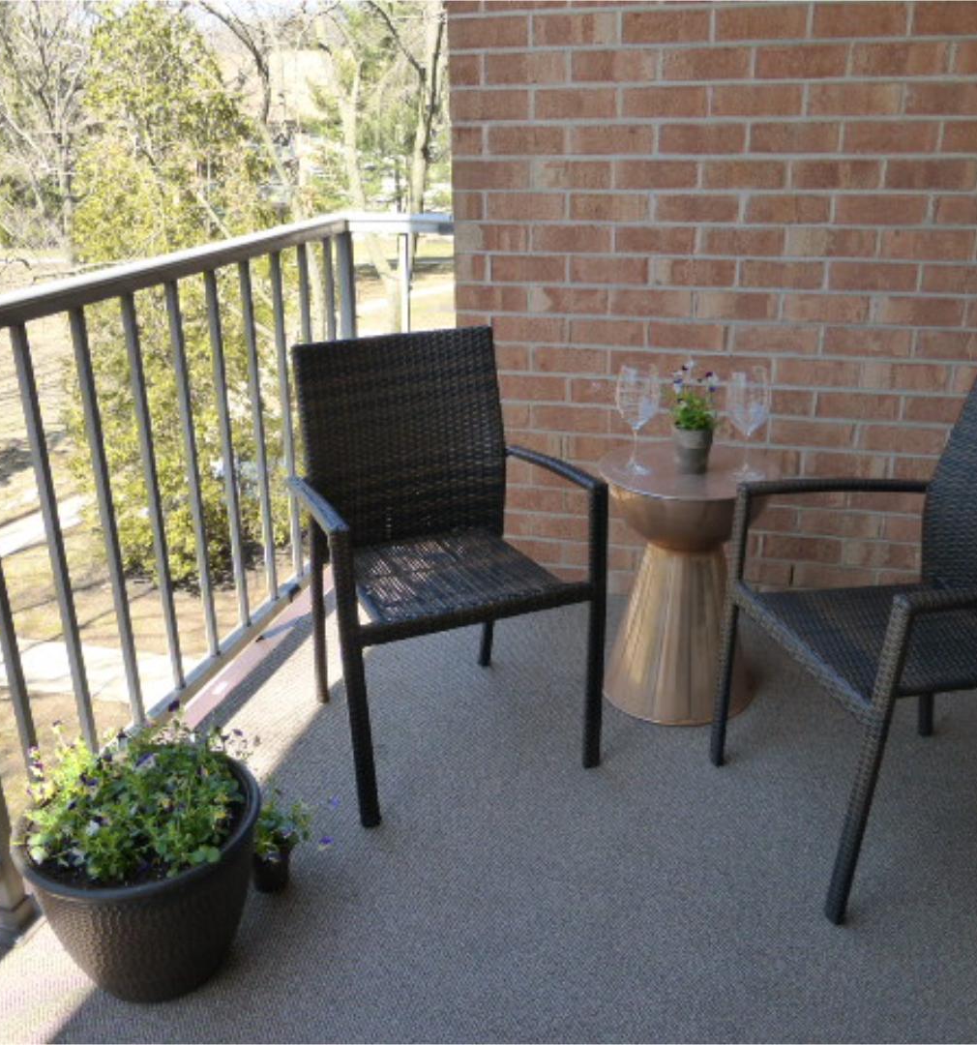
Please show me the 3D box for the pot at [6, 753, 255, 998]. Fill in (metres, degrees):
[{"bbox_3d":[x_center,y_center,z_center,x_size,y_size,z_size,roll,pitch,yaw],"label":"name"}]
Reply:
[{"bbox_3d":[-0.548,0.588,1.629,0.370,0.271,0.370,-9,23,-21],"label":"pot"}]

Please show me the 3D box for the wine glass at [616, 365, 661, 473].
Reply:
[{"bbox_3d":[0.336,-0.227,2.231,0.097,0.232,0.097,3,22,8],"label":"wine glass"}]

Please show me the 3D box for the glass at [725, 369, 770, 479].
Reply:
[{"bbox_3d":[0.577,-0.213,2.186,0.097,0.234,0.097,5,22,14],"label":"glass"}]

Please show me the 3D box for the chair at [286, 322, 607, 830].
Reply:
[{"bbox_3d":[-0.109,0.071,2.125,0.550,0.860,0.560,-9,23,-21],"label":"chair"}]

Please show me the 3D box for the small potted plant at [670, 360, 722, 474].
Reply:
[{"bbox_3d":[0.461,-0.228,2.220,0.112,0.240,0.105,4,22,11],"label":"small potted plant"}]

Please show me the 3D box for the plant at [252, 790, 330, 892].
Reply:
[{"bbox_3d":[-0.363,0.556,1.801,0.145,0.200,0.130,-6,22,-13],"label":"plant"}]

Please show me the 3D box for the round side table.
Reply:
[{"bbox_3d":[0.447,0.136,2.372,0.386,0.548,0.386,4,22,11],"label":"round side table"}]

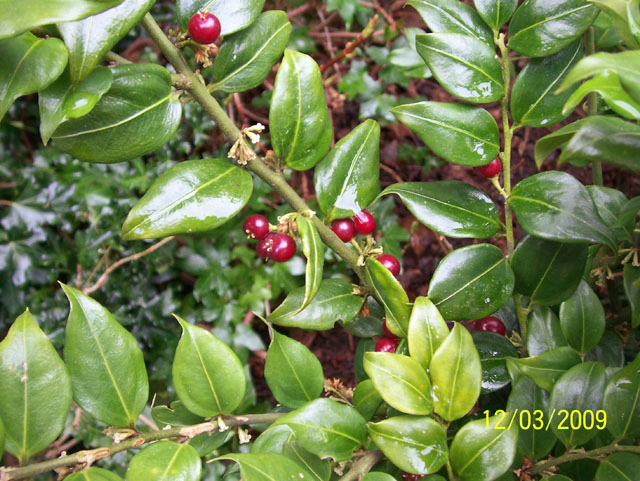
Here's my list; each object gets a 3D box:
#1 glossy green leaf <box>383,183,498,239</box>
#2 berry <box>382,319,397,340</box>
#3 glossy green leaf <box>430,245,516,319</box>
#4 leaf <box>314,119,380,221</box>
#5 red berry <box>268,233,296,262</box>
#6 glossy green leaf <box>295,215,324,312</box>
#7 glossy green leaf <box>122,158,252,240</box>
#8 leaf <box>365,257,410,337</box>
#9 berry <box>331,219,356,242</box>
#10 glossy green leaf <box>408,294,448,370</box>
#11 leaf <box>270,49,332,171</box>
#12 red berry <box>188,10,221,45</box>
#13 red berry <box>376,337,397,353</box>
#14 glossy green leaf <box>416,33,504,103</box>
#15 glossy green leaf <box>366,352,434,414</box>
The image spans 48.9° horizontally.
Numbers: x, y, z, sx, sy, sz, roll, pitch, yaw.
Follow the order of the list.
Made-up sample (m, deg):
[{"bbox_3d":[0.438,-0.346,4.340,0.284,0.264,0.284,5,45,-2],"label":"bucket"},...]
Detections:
[{"bbox_3d":[0.051,-0.013,0.300,0.053,0.010,0.022,19,62,10],"label":"glossy green leaf"},{"bbox_3d":[0.033,0.039,0.315,0.011,0.011,0.011,0,40,0],"label":"berry"},{"bbox_3d":[0.057,0.016,0.265,0.037,0.007,0.028,-30,73,-9],"label":"glossy green leaf"},{"bbox_3d":[0.009,-0.023,0.225,0.020,0.008,0.038,20,77,15],"label":"leaf"},{"bbox_3d":[-0.014,0.003,0.270,0.011,0.011,0.011,0,40,0],"label":"red berry"},{"bbox_3d":[-0.005,0.008,0.265,0.008,0.014,0.037,11,70,-32],"label":"glossy green leaf"},{"bbox_3d":[-0.051,-0.015,0.270,0.055,0.008,0.026,-33,68,-15],"label":"glossy green leaf"},{"bbox_3d":[0.024,0.020,0.256,0.008,0.015,0.033,2,54,-52],"label":"leaf"},{"bbox_3d":[0.009,-0.004,0.267,0.009,0.009,0.009,0,41,0],"label":"berry"},{"bbox_3d":[0.042,0.036,0.275,0.015,0.006,0.029,-5,73,-8],"label":"glossy green leaf"},{"bbox_3d":[-0.007,-0.047,0.252,0.023,0.042,0.007,1,8,0],"label":"leaf"},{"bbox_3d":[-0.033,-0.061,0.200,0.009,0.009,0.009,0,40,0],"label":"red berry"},{"bbox_3d":[0.029,0.048,0.310,0.010,0.010,0.010,0,40,0],"label":"red berry"},{"bbox_3d":[0.053,-0.067,0.264,0.039,0.007,0.024,27,68,-12],"label":"glossy green leaf"},{"bbox_3d":[0.024,0.043,0.212,0.028,0.006,0.015,38,76,15],"label":"glossy green leaf"}]

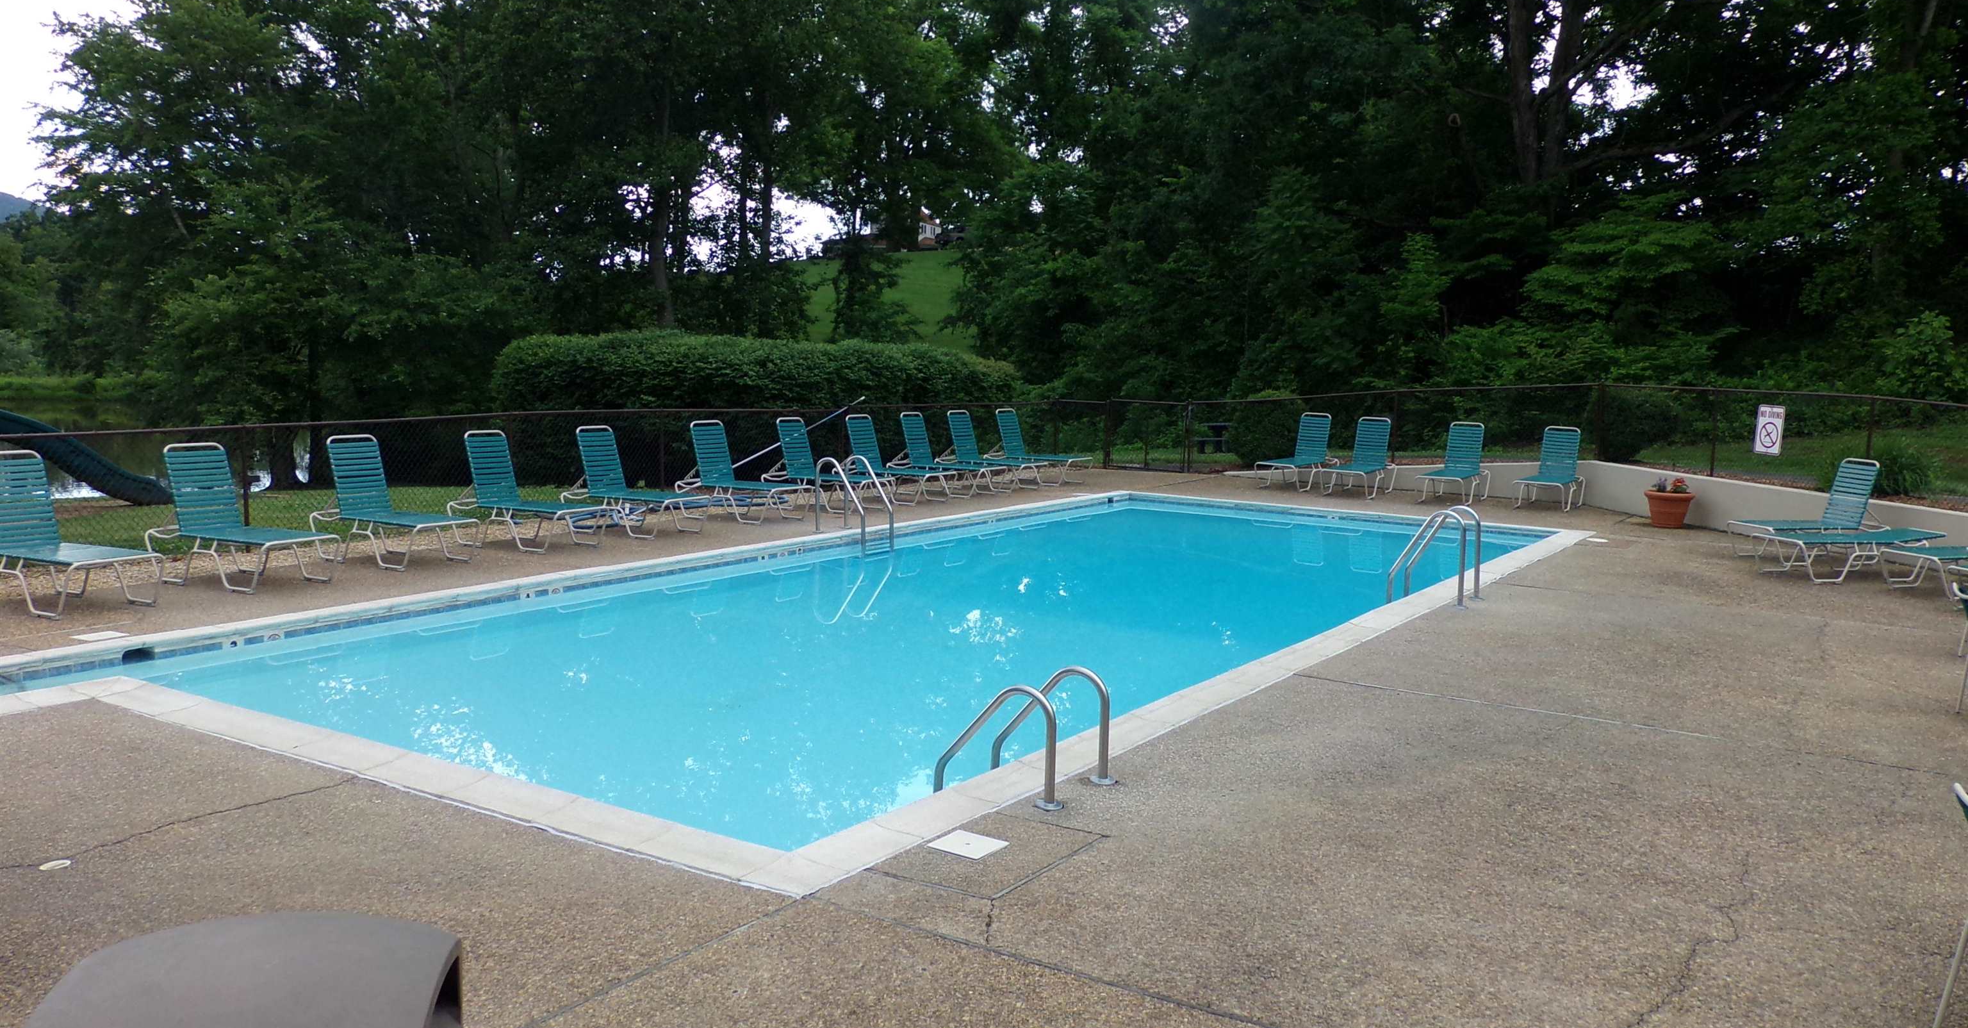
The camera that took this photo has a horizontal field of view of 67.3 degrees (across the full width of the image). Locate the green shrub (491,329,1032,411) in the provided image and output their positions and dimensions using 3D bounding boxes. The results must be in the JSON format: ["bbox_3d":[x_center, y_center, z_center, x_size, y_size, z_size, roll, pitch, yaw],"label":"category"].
[{"bbox_3d":[-3.343,-1.741,23.527,8.585,2.152,1.500,-3,8,-33],"label":"green shrub"}]

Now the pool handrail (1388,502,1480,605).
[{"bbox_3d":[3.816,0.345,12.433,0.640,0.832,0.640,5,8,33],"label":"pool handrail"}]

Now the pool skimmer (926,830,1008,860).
[{"bbox_3d":[-0.061,1.365,6.080,0.258,0.025,0.231,5,8,33],"label":"pool skimmer"}]

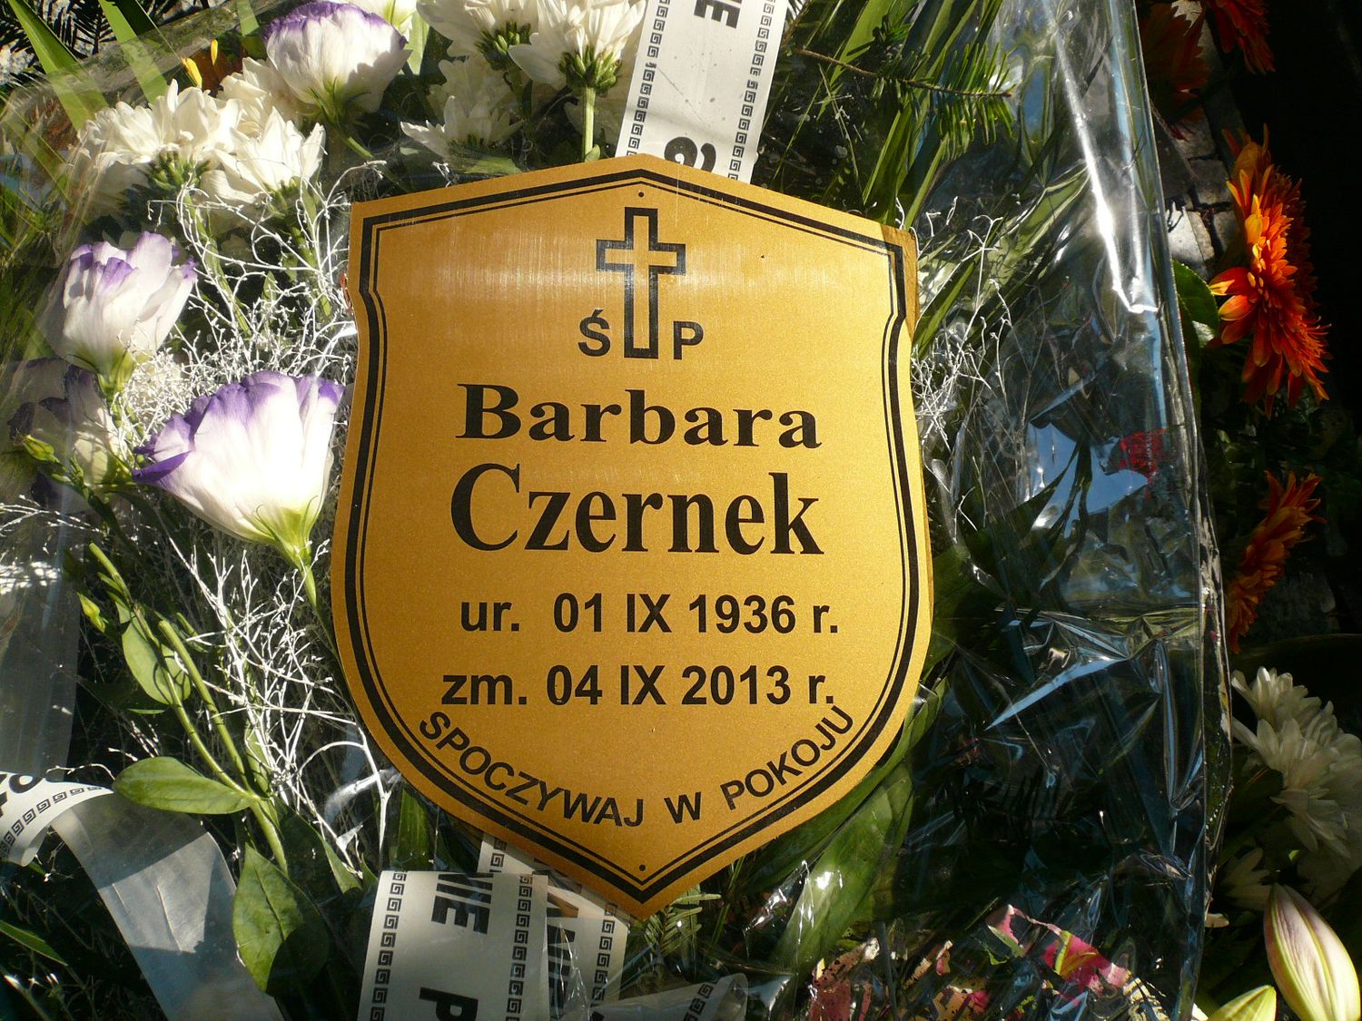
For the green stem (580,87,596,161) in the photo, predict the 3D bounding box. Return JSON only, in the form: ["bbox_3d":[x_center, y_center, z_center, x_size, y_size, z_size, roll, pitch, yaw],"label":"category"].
[{"bbox_3d":[-0.037,-0.154,0.440,0.005,0.028,0.005,2,17,0],"label":"green stem"}]

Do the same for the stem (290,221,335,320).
[{"bbox_3d":[-0.150,-0.098,0.450,0.005,0.041,0.005,-16,14,0],"label":"stem"}]

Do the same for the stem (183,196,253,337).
[{"bbox_3d":[-0.189,-0.099,0.450,0.005,0.059,0.005,-20,15,0],"label":"stem"}]

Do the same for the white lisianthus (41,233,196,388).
[{"bbox_3d":[-0.225,-0.080,0.440,0.058,0.060,0.057,5,6,0],"label":"white lisianthus"}]

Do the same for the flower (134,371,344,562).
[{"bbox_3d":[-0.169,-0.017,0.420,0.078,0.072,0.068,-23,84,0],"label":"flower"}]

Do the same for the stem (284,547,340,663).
[{"bbox_3d":[-0.141,0.037,0.430,0.006,0.048,0.006,-14,14,0],"label":"stem"}]

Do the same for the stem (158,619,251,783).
[{"bbox_3d":[-0.188,0.076,0.435,0.005,0.074,0.005,-22,12,0],"label":"stem"}]

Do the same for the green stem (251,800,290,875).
[{"bbox_3d":[-0.166,0.132,0.445,0.004,0.035,0.004,-18,13,0],"label":"green stem"}]

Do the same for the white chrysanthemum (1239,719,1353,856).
[{"bbox_3d":[0.284,0.127,0.510,0.042,0.062,0.062,-34,0,18],"label":"white chrysanthemum"}]

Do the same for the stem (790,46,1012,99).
[{"bbox_3d":[0.094,-0.187,0.470,0.095,0.007,0.006,13,0,0],"label":"stem"}]

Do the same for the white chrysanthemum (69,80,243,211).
[{"bbox_3d":[-0.224,-0.156,0.470,0.072,0.068,0.046,-3,72,0],"label":"white chrysanthemum"}]

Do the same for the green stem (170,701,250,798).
[{"bbox_3d":[-0.188,0.096,0.440,0.006,0.049,0.006,-33,12,0],"label":"green stem"}]

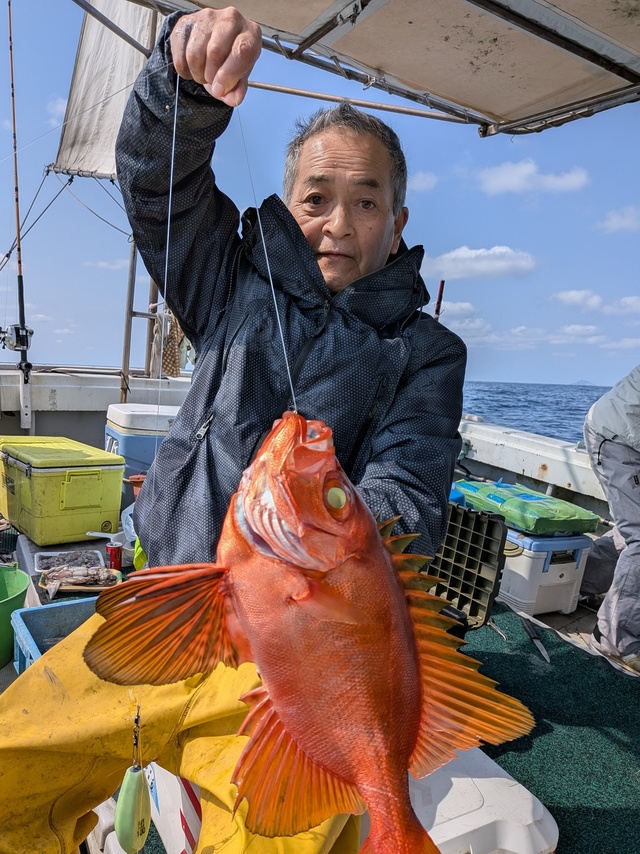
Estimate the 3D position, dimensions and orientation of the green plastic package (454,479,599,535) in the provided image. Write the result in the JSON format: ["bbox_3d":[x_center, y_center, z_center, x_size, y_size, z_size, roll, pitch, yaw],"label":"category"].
[{"bbox_3d":[0.883,0.327,2.538,0.290,0.090,0.580,1,5,-14],"label":"green plastic package"}]

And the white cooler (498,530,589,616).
[{"bbox_3d":[0.855,0.545,2.462,0.265,0.310,0.430,0,5,-21],"label":"white cooler"}]

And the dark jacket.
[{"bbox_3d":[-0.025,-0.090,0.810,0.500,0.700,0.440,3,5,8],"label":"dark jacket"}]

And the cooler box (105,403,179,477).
[{"bbox_3d":[-0.883,0.106,3.579,0.700,0.420,0.450,-1,6,-30],"label":"cooler box"}]

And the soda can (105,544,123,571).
[{"bbox_3d":[-0.851,0.543,2.450,0.066,0.122,0.066,2,5,0],"label":"soda can"}]

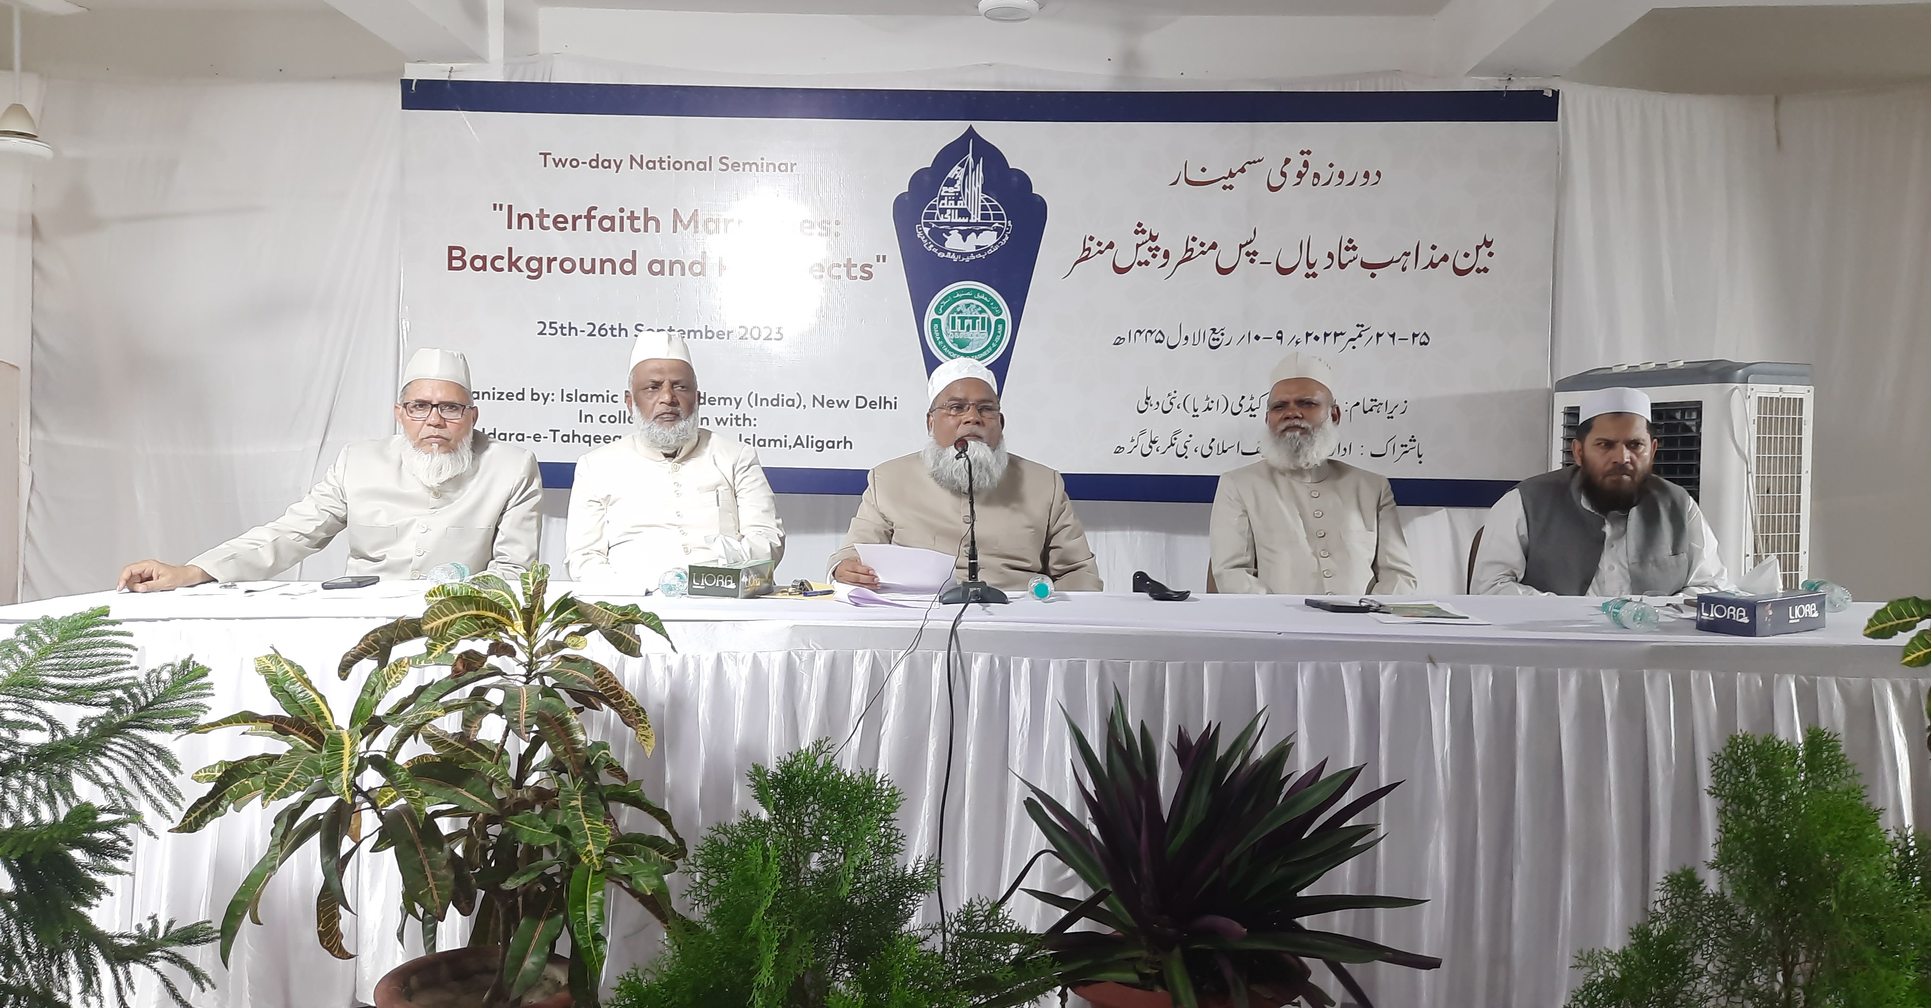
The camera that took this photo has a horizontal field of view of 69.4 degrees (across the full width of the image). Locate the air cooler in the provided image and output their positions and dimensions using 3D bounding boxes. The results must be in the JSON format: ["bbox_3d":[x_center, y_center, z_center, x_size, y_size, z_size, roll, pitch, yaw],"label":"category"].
[{"bbox_3d":[2.161,0.244,4.230,0.430,1.300,0.630,-1,2,-33],"label":"air cooler"}]

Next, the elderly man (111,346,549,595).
[{"bbox_3d":[-1.462,0.288,3.392,0.920,1.330,0.760,0,2,-12],"label":"elderly man"}]

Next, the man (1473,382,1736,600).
[{"bbox_3d":[1.497,0.349,3.333,0.600,1.260,0.820,1,2,17],"label":"man"}]

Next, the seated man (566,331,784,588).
[{"bbox_3d":[-0.722,0.272,3.441,0.540,1.370,0.760,0,2,-10],"label":"seated man"}]

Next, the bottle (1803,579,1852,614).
[{"bbox_3d":[1.908,0.201,3.118,0.060,0.060,0.180,1,5,10],"label":"bottle"}]

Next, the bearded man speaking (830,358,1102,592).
[{"bbox_3d":[-0.002,0.306,3.362,0.640,1.320,0.780,0,2,0],"label":"bearded man speaking"}]

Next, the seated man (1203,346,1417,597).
[{"bbox_3d":[0.858,0.295,3.442,0.520,1.350,0.760,1,2,9],"label":"seated man"}]

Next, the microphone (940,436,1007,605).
[{"bbox_3d":[0.015,0.035,3.163,0.155,0.366,0.160,0,2,0],"label":"microphone"}]

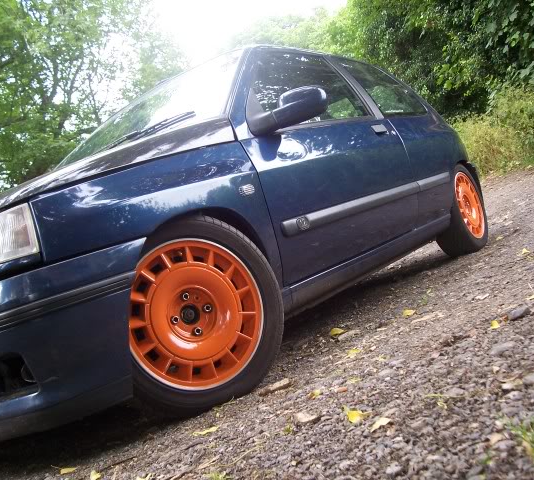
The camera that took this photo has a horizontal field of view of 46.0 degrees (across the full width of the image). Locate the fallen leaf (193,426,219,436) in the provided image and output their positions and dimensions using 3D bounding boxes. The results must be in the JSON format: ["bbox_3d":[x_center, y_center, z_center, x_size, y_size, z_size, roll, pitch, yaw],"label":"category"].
[{"bbox_3d":[-0.146,0.461,1.518,0.062,0.013,0.030,-19,-2,11],"label":"fallen leaf"}]

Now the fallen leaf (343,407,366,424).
[{"bbox_3d":[0.172,0.343,1.220,0.040,0.015,0.050,-20,-2,35],"label":"fallen leaf"}]

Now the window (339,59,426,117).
[{"bbox_3d":[0.678,-0.847,3.566,0.050,0.429,0.815,-44,-15,29],"label":"window"}]

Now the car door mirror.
[{"bbox_3d":[0.062,-0.440,2.139,0.235,0.130,0.140,-20,-2,35],"label":"car door mirror"}]

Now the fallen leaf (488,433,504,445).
[{"bbox_3d":[0.327,0.281,0.888,0.028,0.012,0.022,-18,-2,-32],"label":"fallen leaf"}]

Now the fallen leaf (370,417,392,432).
[{"bbox_3d":[0.203,0.329,1.120,0.052,0.014,0.028,-17,-2,-40],"label":"fallen leaf"}]

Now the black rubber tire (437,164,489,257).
[{"bbox_3d":[1.147,-0.184,3.787,0.200,0.565,0.565,-20,-2,35],"label":"black rubber tire"}]

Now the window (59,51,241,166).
[{"bbox_3d":[-0.659,-0.423,2.740,1.400,0.129,0.660,-20,36,35],"label":"window"}]

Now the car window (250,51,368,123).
[{"bbox_3d":[0.117,-0.658,2.681,0.050,0.446,1.087,-45,-16,32],"label":"car window"}]

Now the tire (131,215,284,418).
[{"bbox_3d":[-0.232,0.215,1.769,0.565,0.565,0.200,-18,-2,-32],"label":"tire"}]

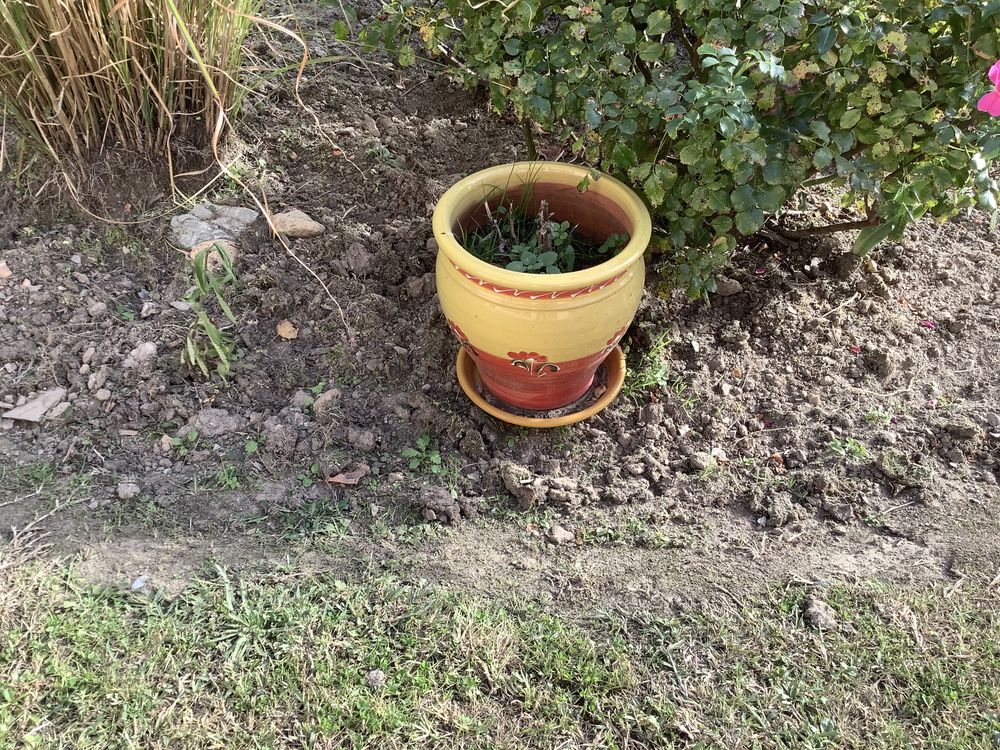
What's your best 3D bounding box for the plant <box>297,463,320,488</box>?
[{"bbox_3d":[-0.356,0.187,1.664,0.043,0.019,0.045,1,43,0],"label":"plant"}]

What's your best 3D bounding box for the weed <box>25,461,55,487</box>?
[{"bbox_3d":[-0.851,0.182,1.655,0.055,0.024,0.045,1,43,0],"label":"weed"}]

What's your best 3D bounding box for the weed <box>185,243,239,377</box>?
[{"bbox_3d":[-0.543,-0.111,1.702,0.100,0.200,0.110,-1,42,0],"label":"weed"}]

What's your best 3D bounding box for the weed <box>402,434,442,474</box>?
[{"bbox_3d":[-0.134,0.137,1.542,0.070,0.035,0.084,-1,42,0],"label":"weed"}]

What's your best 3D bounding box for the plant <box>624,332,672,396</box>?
[{"bbox_3d":[0.307,-0.024,1.862,0.101,0.080,0.115,1,43,0],"label":"plant"}]

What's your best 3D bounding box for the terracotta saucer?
[{"bbox_3d":[0.073,-0.009,1.702,0.319,0.038,0.319,-1,42,0],"label":"terracotta saucer"}]

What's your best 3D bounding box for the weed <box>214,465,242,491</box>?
[{"bbox_3d":[-0.502,0.189,1.655,0.049,0.023,0.044,1,43,0],"label":"weed"}]

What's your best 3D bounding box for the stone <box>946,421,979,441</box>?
[{"bbox_3d":[0.815,0.098,1.578,0.064,0.032,0.038,-1,42,0],"label":"stone"}]

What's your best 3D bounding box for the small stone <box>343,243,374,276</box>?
[{"bbox_3d":[-0.334,-0.274,2.123,0.072,0.065,0.062,1,43,0],"label":"small stone"}]

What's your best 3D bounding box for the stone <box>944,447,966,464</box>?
[{"bbox_3d":[0.878,0.156,1.722,0.041,0.029,0.035,1,43,0],"label":"stone"}]

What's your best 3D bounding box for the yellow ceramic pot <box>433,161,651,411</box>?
[{"bbox_3d":[0.071,-0.137,1.587,0.360,0.342,0.360,-1,42,0],"label":"yellow ceramic pot"}]

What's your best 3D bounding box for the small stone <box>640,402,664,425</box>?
[{"bbox_3d":[0.305,0.077,1.790,0.046,0.036,0.038,1,43,0],"label":"small stone"}]

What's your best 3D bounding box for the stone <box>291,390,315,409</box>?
[{"bbox_3d":[-0.366,0.045,1.658,0.045,0.027,0.034,-1,42,0],"label":"stone"}]

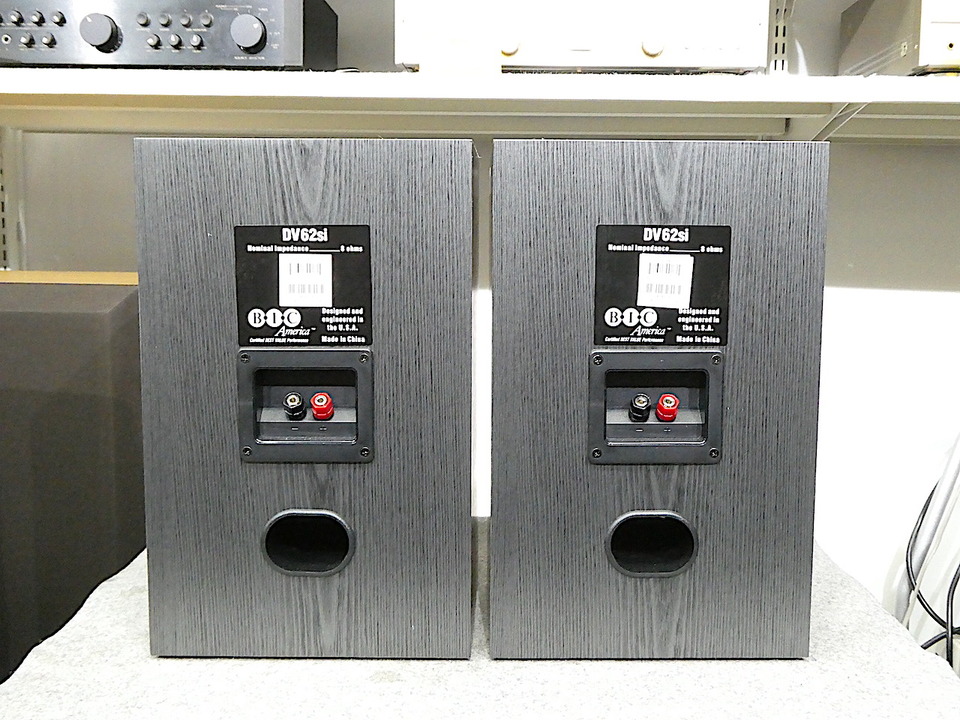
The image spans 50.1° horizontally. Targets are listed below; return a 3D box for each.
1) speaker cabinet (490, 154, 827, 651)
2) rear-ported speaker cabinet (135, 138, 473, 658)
[{"bbox_3d":[0.120,0.020,0.813,0.226,0.360,0.213,0,6,0],"label":"speaker cabinet"},{"bbox_3d":[-0.117,0.019,0.810,0.226,0.360,0.213,0,6,1],"label":"rear-ported speaker cabinet"}]

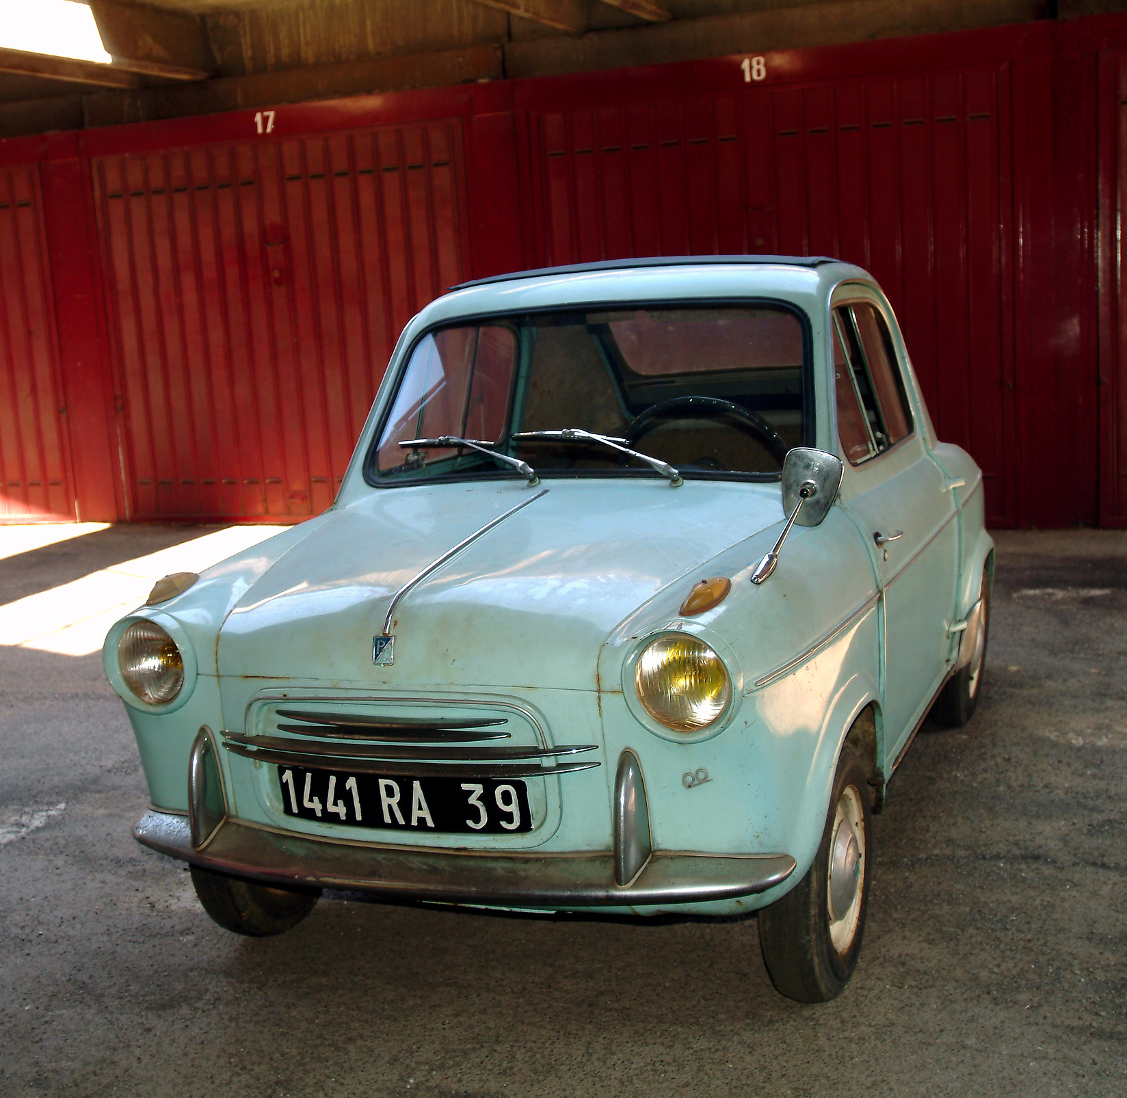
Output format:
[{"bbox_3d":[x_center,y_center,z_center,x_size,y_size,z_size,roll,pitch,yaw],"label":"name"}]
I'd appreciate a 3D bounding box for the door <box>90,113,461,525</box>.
[{"bbox_3d":[-1.642,-1.244,8.200,2.460,2.220,0.080,0,10,21],"label":"door"}]

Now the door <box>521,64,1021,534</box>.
[{"bbox_3d":[1.024,-1.221,7.173,2.460,2.220,0.080,0,10,21],"label":"door"}]

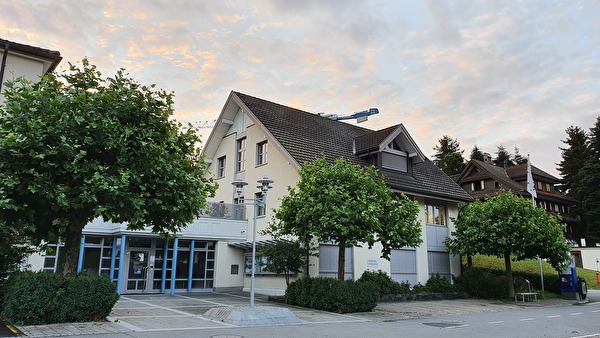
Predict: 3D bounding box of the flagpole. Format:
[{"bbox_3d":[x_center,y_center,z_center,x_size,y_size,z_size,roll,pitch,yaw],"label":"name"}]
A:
[{"bbox_3d":[15.994,3.535,30.524,0.150,9.261,0.150,8,-15,-29],"label":"flagpole"}]

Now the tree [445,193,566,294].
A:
[{"bbox_3d":[11.935,4.261,25.937,6.772,6.144,6.433,10,-16,-35],"label":"tree"}]

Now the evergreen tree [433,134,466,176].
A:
[{"bbox_3d":[21.368,3.561,62.838,6.500,17.474,6.500,-5,-14,24],"label":"evergreen tree"}]

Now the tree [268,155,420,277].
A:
[{"bbox_3d":[1.885,2.499,18.410,6.078,6.194,5.652,1,-13,0],"label":"tree"}]

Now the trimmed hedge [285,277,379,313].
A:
[{"bbox_3d":[1.199,5.105,18.581,1.820,1.250,4.000,9,-15,-31],"label":"trimmed hedge"}]

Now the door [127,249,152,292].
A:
[{"bbox_3d":[-7.837,4.952,21.924,1.070,2.102,0.100,8,-15,-30],"label":"door"}]

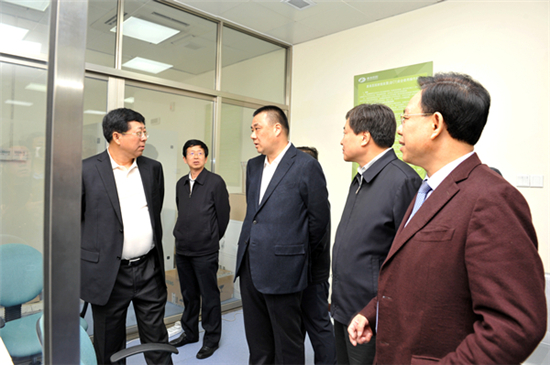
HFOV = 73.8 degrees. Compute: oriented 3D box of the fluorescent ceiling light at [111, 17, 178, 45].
[{"bbox_3d":[-1.446,-1.695,4.068,0.580,0.060,0.600,0,4,-43],"label":"fluorescent ceiling light"}]

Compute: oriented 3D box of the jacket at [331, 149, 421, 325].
[{"bbox_3d":[0.440,0.220,1.510,0.360,0.710,0.540,2,3,-12],"label":"jacket"}]

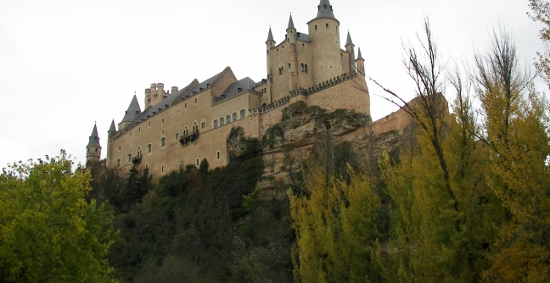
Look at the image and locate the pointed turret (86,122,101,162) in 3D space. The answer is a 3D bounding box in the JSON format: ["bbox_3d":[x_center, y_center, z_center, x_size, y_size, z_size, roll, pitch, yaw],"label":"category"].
[{"bbox_3d":[-81.839,1.018,259.502,6.200,19.250,6.200,3,-14,-17],"label":"pointed turret"}]

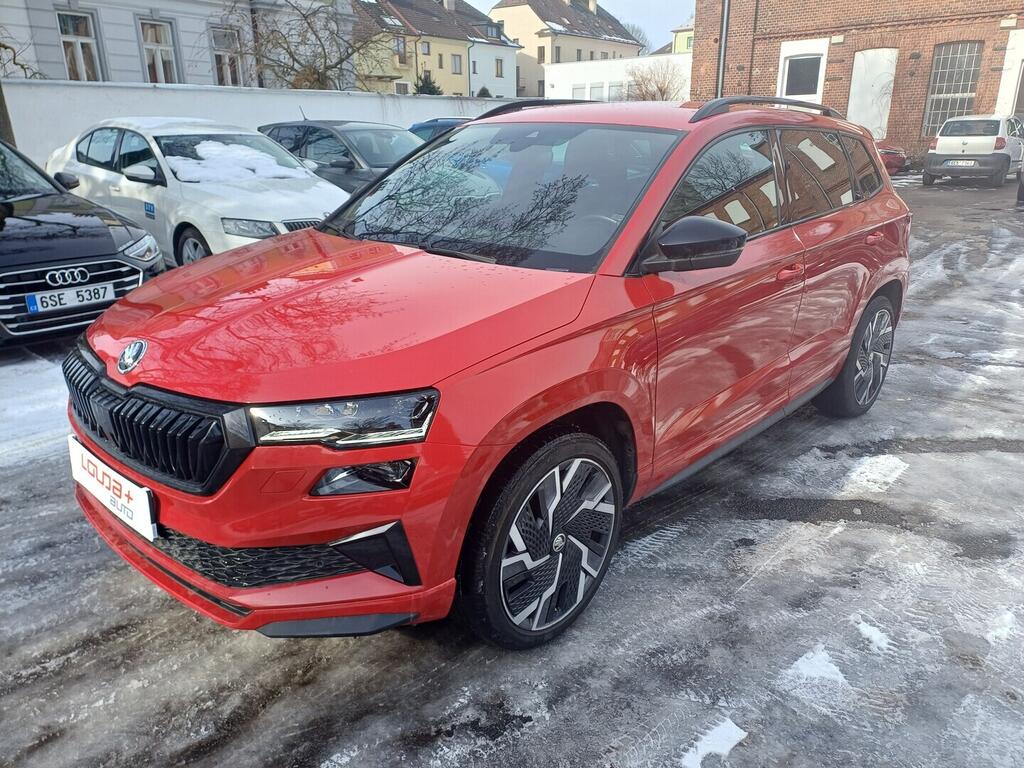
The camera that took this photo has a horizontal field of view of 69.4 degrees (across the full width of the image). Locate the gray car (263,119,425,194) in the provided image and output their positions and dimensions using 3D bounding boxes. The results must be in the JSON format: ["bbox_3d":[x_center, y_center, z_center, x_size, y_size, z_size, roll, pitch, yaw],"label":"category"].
[{"bbox_3d":[-1.909,-2.707,9.905,4.300,1.480,1.785,17,26,41],"label":"gray car"}]

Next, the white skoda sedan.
[{"bbox_3d":[-3.325,-1.991,7.891,4.660,1.470,1.814,16,25,39],"label":"white skoda sedan"}]

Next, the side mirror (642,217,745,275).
[{"bbox_3d":[0.573,-0.440,2.318,0.250,0.170,0.200,17,25,41],"label":"side mirror"}]

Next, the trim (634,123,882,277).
[{"bbox_3d":[1.133,-0.825,3.077,0.200,0.460,2.430,17,25,41],"label":"trim"}]

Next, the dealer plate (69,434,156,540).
[{"bbox_3d":[-1.123,0.275,2.067,0.540,0.140,0.030,17,25,41],"label":"dealer plate"}]

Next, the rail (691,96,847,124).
[{"bbox_3d":[1.164,-1.176,3.192,0.060,0.110,1.500,17,25,41],"label":"rail"}]

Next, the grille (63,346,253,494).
[{"bbox_3d":[-1.050,0.081,2.082,1.120,0.260,0.170,17,25,41],"label":"grille"}]

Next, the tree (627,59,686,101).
[{"bbox_3d":[5.481,-10.456,28.363,2.200,3.600,2.100,-1,19,0],"label":"tree"}]

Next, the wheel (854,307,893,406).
[{"bbox_3d":[1.890,-0.158,4.035,0.180,0.515,0.515,17,25,41],"label":"wheel"}]

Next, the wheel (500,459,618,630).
[{"bbox_3d":[0.086,0.450,2.208,0.180,0.515,0.515,17,25,41],"label":"wheel"}]

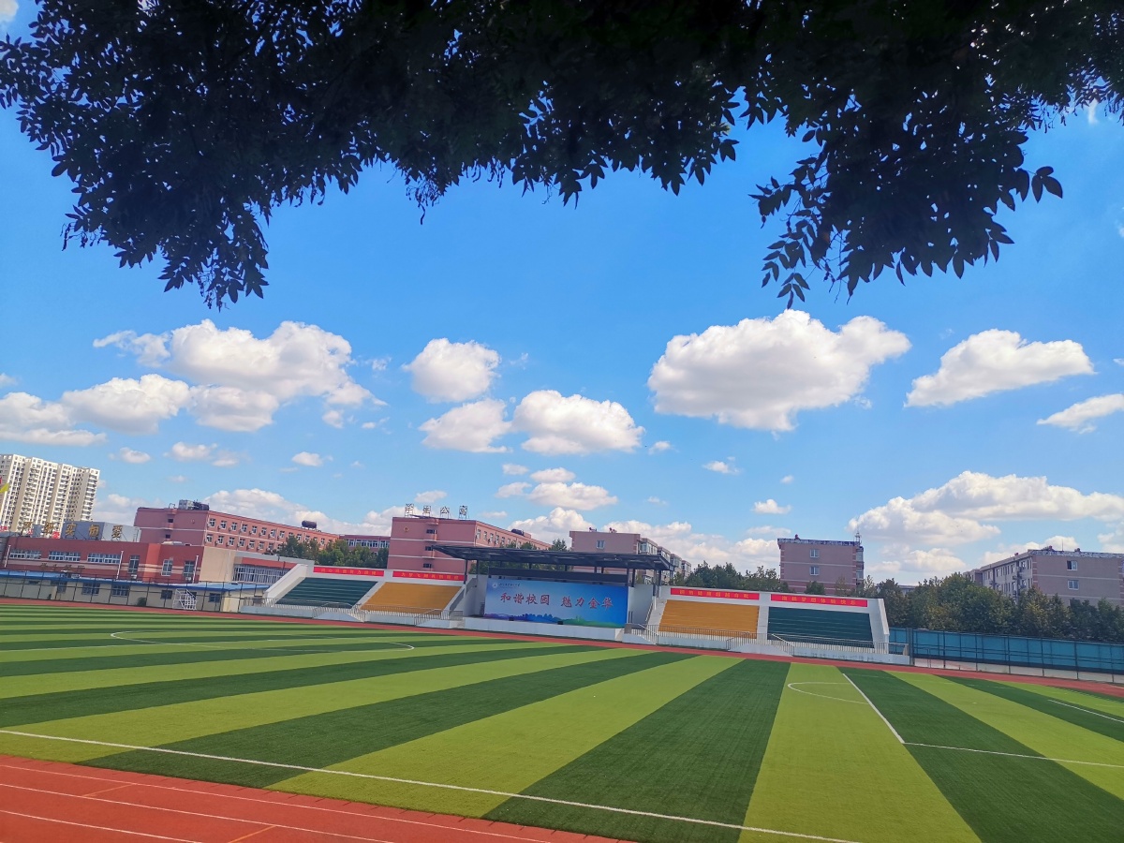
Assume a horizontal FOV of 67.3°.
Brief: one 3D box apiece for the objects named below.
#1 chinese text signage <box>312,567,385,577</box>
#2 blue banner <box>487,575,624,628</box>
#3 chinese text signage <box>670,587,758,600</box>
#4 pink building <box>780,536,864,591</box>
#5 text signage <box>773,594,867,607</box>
[{"bbox_3d":[-30.921,21.823,122.445,11.441,0.754,0.060,0,-13,16],"label":"chinese text signage"},{"bbox_3d":[-0.889,23.549,109.795,19.140,5.098,0.150,0,-13,16],"label":"blue banner"},{"bbox_3d":[19.556,22.162,108.084,11.203,0.810,0.060,0,-13,16],"label":"chinese text signage"},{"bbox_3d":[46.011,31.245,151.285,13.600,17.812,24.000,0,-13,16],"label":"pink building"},{"bbox_3d":[31.825,22.218,104.599,11.435,0.772,0.060,0,-13,16],"label":"text signage"}]

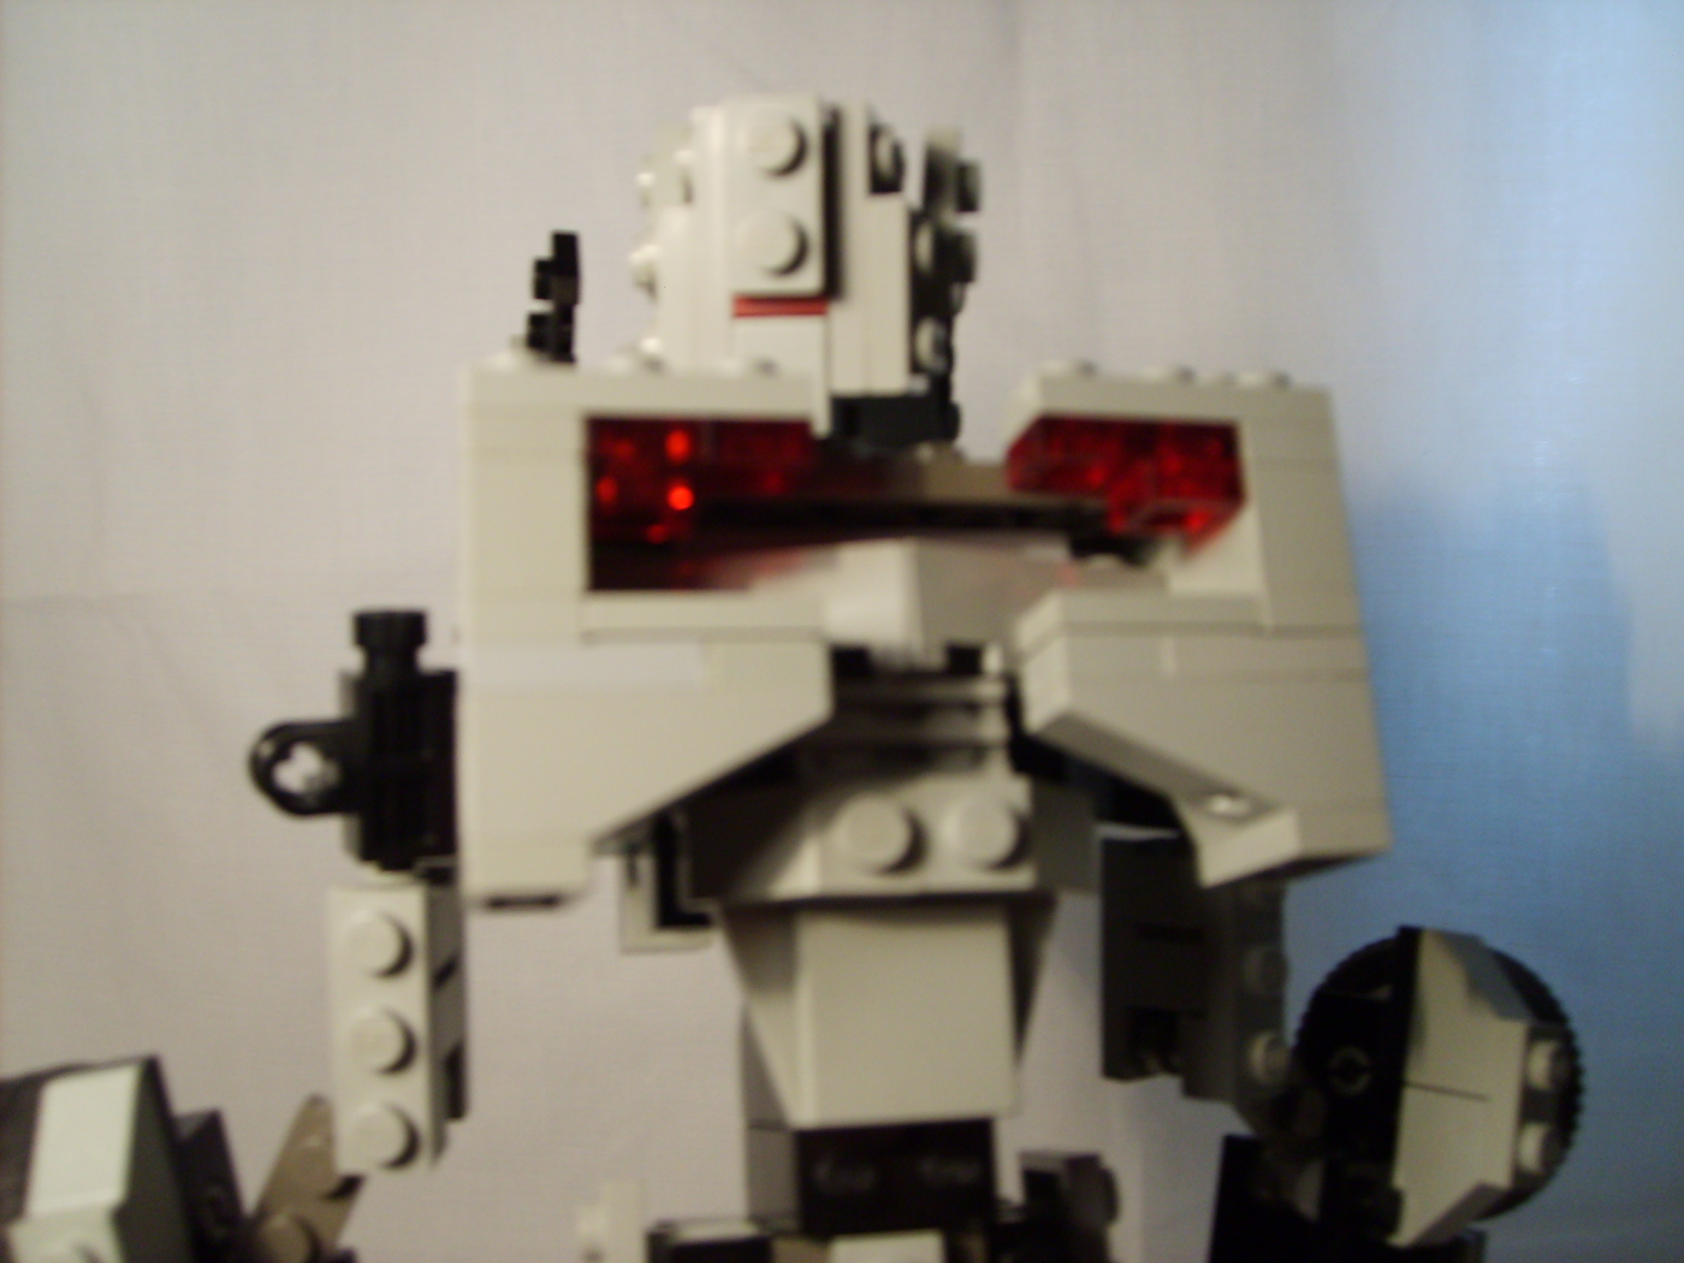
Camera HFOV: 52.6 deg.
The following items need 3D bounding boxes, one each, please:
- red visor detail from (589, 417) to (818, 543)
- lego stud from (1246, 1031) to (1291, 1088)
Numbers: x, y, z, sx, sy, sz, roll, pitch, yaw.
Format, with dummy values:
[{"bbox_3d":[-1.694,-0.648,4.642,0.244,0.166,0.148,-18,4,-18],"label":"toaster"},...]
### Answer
[{"bbox_3d":[-0.010,-0.011,0.124,0.016,0.009,0.007,-1,-8,-9],"label":"red visor detail"},{"bbox_3d":[0.039,0.039,0.157,0.005,0.005,0.002,14,-17,-40],"label":"lego stud"}]

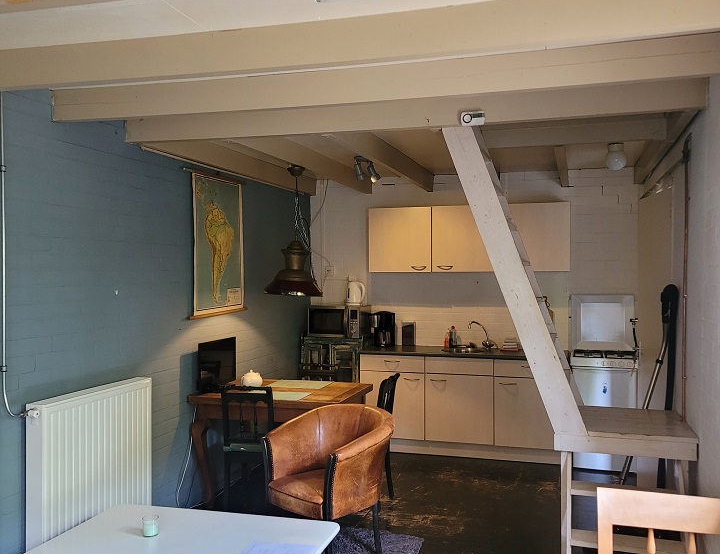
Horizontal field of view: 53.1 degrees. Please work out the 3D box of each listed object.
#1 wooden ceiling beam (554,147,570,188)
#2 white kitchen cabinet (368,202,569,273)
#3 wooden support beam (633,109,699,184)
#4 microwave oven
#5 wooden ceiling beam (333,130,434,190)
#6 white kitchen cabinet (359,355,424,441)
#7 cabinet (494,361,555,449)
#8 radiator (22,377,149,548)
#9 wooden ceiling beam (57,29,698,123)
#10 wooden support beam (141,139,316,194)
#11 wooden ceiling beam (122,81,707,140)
[{"bbox_3d":[1.543,-0.883,5.457,0.063,0.155,2.350,0,1,16],"label":"wooden ceiling beam"},{"bbox_3d":[0.997,-0.343,6.654,1.800,0.600,0.350,0,1,16],"label":"white kitchen cabinet"},{"bbox_3d":[2.026,-0.878,4.922,0.078,0.157,3.090,0,1,17],"label":"wooden support beam"},{"bbox_3d":[-0.185,0.423,6.840,0.500,0.272,0.385,0,1,17],"label":"microwave oven"},{"bbox_3d":[0.232,-0.883,5.461,0.064,0.159,3.090,0,1,17],"label":"wooden ceiling beam"},{"bbox_3d":[0.369,1.084,6.761,0.600,0.770,0.580,0,1,16],"label":"white kitchen cabinet"},{"bbox_3d":[1.522,1.091,6.420,0.603,0.735,0.560,0,1,17],"label":"cabinet"},{"bbox_3d":[-1.431,1.042,3.897,0.095,0.850,0.920,0,1,17],"label":"radiator"},{"bbox_3d":[-0.058,-0.864,3.251,3.140,0.162,0.070,0,1,17],"label":"wooden ceiling beam"},{"bbox_3d":[-0.912,-0.888,5.805,0.073,0.164,3.090,0,1,17],"label":"wooden support beam"},{"bbox_3d":[0.121,-0.861,3.793,3.080,0.160,0.068,0,1,16],"label":"wooden ceiling beam"}]

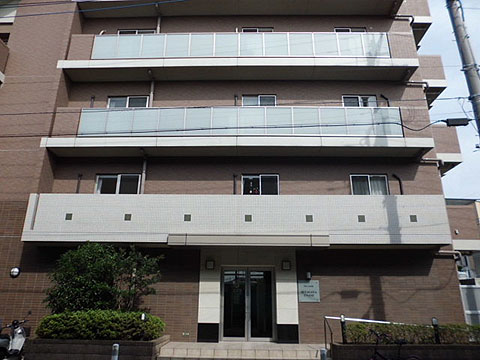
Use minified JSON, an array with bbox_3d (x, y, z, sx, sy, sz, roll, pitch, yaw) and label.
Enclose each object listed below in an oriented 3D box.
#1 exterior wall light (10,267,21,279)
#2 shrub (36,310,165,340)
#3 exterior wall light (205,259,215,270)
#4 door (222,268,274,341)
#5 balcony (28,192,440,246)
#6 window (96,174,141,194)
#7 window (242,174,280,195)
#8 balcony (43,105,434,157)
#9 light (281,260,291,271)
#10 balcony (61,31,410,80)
[{"bbox_3d":[-6.581,2.720,10.567,0.240,0.270,0.140,0,-19,2],"label":"exterior wall light"},{"bbox_3d":[-3.379,3.623,9.023,3.050,0.670,1.000,0,-19,2],"label":"shrub"},{"bbox_3d":[-0.876,2.489,10.532,0.260,0.270,0.120,0,-19,2],"label":"exterior wall light"},{"bbox_3d":[0.272,3.553,10.386,1.650,2.080,0.120,0,-19,2],"label":"door"},{"bbox_3d":[-0.163,1.237,10.665,12.030,1.430,0.890,0,-19,2],"label":"balcony"},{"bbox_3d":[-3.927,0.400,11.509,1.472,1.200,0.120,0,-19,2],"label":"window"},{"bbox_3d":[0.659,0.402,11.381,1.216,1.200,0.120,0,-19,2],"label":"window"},{"bbox_3d":[-0.138,-1.514,11.628,12.030,1.400,0.870,0,-19,2],"label":"balcony"},{"bbox_3d":[1.342,2.492,10.470,0.260,0.270,0.120,0,-19,2],"label":"light"},{"bbox_3d":[-0.108,-4.260,12.577,12.020,1.390,0.870,0,-19,2],"label":"balcony"}]

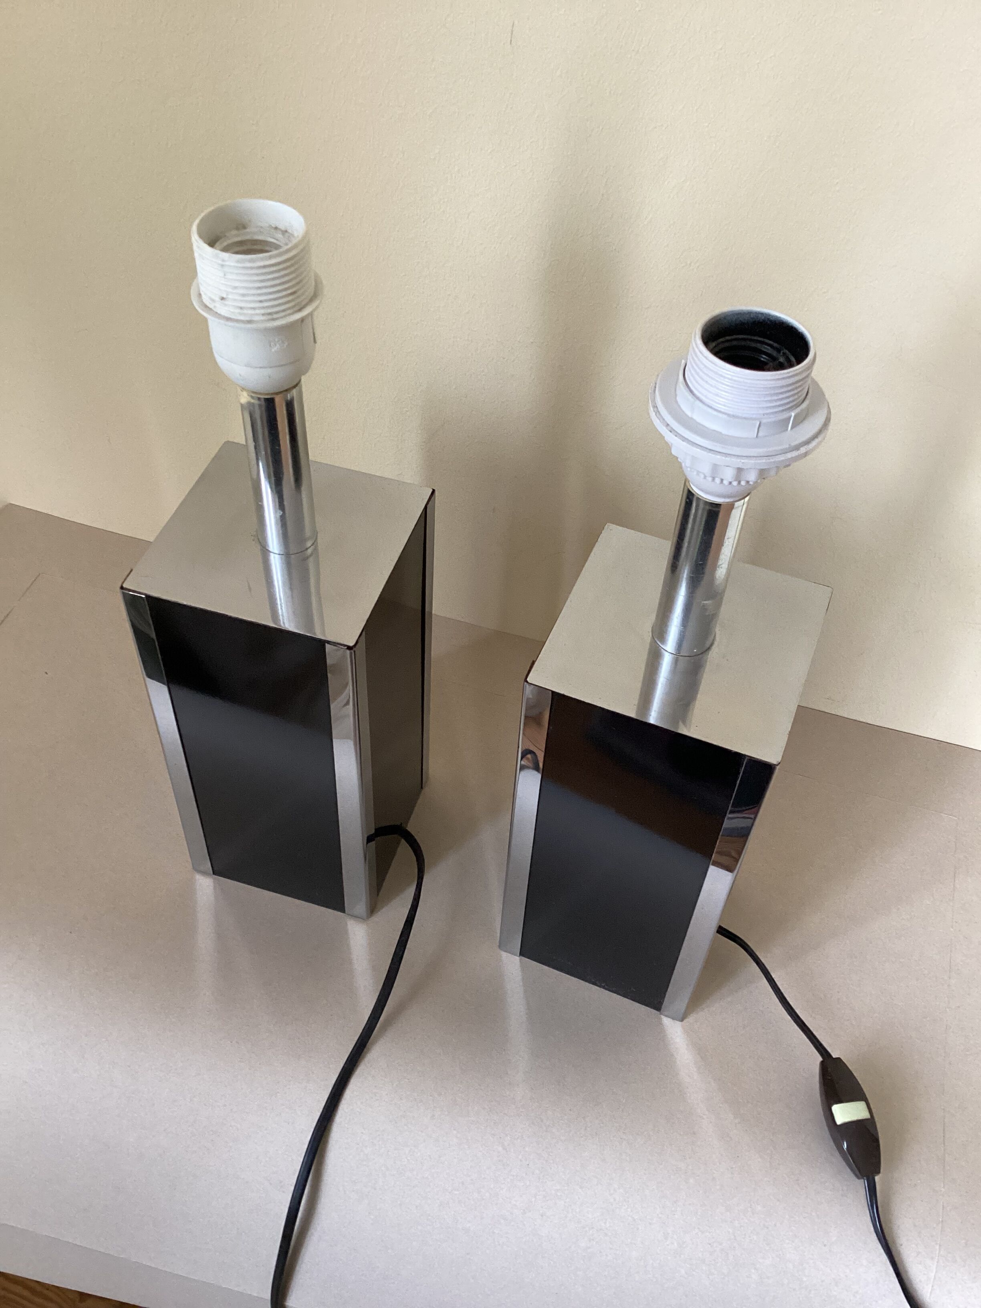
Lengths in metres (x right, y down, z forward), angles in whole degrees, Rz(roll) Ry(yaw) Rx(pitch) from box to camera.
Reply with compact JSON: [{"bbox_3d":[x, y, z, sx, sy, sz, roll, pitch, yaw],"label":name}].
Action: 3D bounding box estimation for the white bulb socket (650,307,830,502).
[{"bbox_3d":[0.083,-0.081,0.395,0.061,0.058,0.061,18,50,12],"label":"white bulb socket"}]

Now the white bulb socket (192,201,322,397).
[{"bbox_3d":[-0.082,-0.124,0.418,0.046,0.060,0.046,2,48,-2],"label":"white bulb socket"}]

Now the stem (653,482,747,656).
[{"bbox_3d":[0.080,-0.035,0.445,0.025,0.079,0.025,18,50,12],"label":"stem"}]

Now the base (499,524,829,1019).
[{"bbox_3d":[0.074,0.064,0.556,0.101,0.218,0.101,18,50,12],"label":"base"}]

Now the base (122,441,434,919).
[{"bbox_3d":[-0.093,0.022,0.582,0.101,0.218,0.101,14,49,9],"label":"base"}]

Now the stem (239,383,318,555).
[{"bbox_3d":[-0.085,-0.077,0.471,0.025,0.081,0.025,2,48,-2],"label":"stem"}]

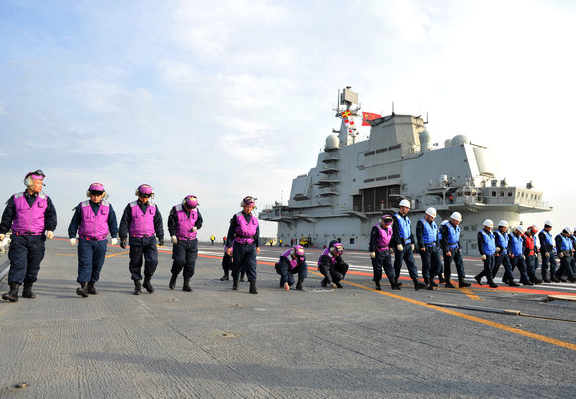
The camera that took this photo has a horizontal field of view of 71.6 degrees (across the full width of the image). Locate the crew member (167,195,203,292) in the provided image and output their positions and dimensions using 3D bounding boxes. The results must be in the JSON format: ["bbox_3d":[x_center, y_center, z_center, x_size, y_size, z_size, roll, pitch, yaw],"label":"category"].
[{"bbox_3d":[-1.810,0.755,7.050,0.600,1.682,0.500,5,-7,-30],"label":"crew member"}]

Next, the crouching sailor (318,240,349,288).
[{"bbox_3d":[0.959,1.347,8.345,0.640,0.964,0.560,-4,-9,45],"label":"crouching sailor"}]

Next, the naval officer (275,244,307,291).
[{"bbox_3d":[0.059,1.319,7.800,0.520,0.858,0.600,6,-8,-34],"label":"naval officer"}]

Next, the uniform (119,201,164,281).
[{"bbox_3d":[-2.396,0.673,6.594,0.700,1.322,0.400,5,-7,-29],"label":"uniform"}]

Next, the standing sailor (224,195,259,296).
[{"bbox_3d":[-0.813,0.797,7.160,0.570,1.719,0.400,5,-7,-26],"label":"standing sailor"}]

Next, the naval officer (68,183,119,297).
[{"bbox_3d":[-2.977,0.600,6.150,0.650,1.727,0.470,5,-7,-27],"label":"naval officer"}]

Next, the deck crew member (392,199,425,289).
[{"bbox_3d":[2.472,0.904,8.200,0.580,1.840,0.520,6,-7,-31],"label":"deck crew member"}]

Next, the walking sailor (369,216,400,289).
[{"bbox_3d":[2.063,1.105,8.500,0.540,1.576,0.470,6,-7,-31],"label":"walking sailor"}]

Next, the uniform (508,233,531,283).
[{"bbox_3d":[6.457,1.622,11.100,0.540,1.436,0.460,6,-8,-33],"label":"uniform"}]

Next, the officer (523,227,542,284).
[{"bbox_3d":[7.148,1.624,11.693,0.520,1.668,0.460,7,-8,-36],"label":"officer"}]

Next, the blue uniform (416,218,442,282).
[{"bbox_3d":[3.094,1.111,8.751,0.540,1.391,0.420,6,-7,-33],"label":"blue uniform"}]

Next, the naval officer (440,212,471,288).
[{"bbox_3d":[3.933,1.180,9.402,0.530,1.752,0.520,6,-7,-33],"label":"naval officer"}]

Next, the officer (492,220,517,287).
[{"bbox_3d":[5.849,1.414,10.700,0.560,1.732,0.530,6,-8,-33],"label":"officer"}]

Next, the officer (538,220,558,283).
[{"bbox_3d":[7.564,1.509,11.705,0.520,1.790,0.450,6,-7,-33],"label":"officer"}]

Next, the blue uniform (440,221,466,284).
[{"bbox_3d":[3.874,1.221,9.300,0.550,1.489,0.440,6,-7,-31],"label":"blue uniform"}]

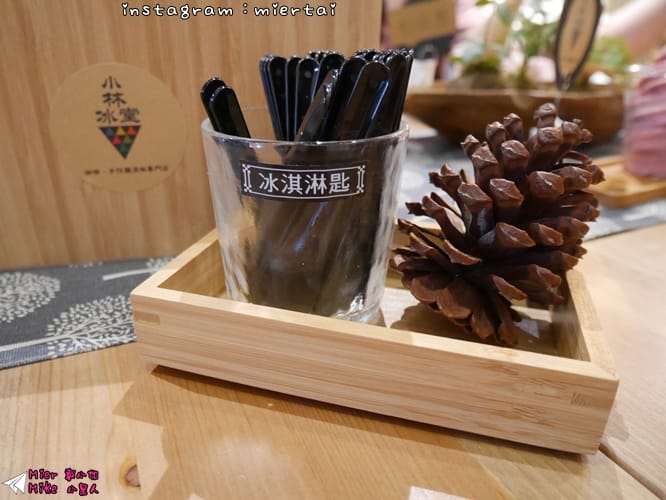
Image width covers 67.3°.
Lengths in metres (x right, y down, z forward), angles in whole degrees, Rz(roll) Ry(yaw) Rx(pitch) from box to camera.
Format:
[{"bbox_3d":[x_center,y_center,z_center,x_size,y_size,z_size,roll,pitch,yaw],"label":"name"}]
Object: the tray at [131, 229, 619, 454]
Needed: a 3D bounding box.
[{"bbox_3d":[0.020,0.021,0.240,0.183,0.033,0.117,7,26,15],"label":"tray"}]

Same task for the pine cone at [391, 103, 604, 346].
[{"bbox_3d":[0.066,-0.008,0.211,0.077,0.099,0.077,18,22,9],"label":"pine cone"}]

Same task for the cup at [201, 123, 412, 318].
[{"bbox_3d":[-0.013,-0.017,0.245,0.091,0.089,0.091,0,25,0],"label":"cup"}]

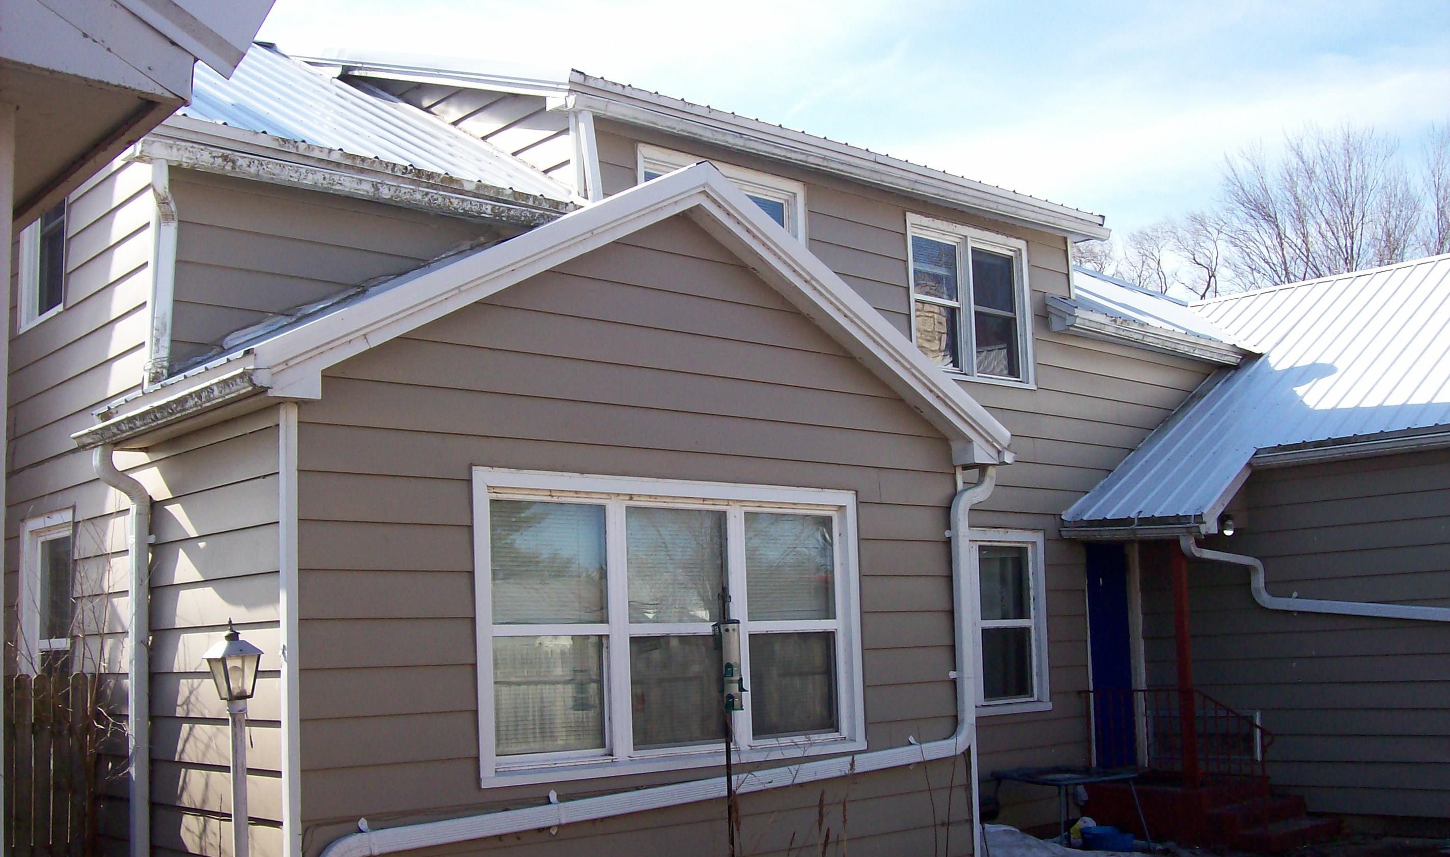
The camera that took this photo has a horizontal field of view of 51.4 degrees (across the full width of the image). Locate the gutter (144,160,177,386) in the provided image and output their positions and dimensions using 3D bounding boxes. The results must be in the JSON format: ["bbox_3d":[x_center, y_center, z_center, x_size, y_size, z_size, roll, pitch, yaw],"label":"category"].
[{"bbox_3d":[-2.803,-0.777,7.495,0.134,1.112,0.165,5,-11,-42],"label":"gutter"}]

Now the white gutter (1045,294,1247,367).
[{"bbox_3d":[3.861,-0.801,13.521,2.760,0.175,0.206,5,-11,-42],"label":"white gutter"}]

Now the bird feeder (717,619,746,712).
[{"bbox_3d":[0.030,1.119,7.106,0.118,0.427,0.118,-2,-8,0],"label":"bird feeder"}]

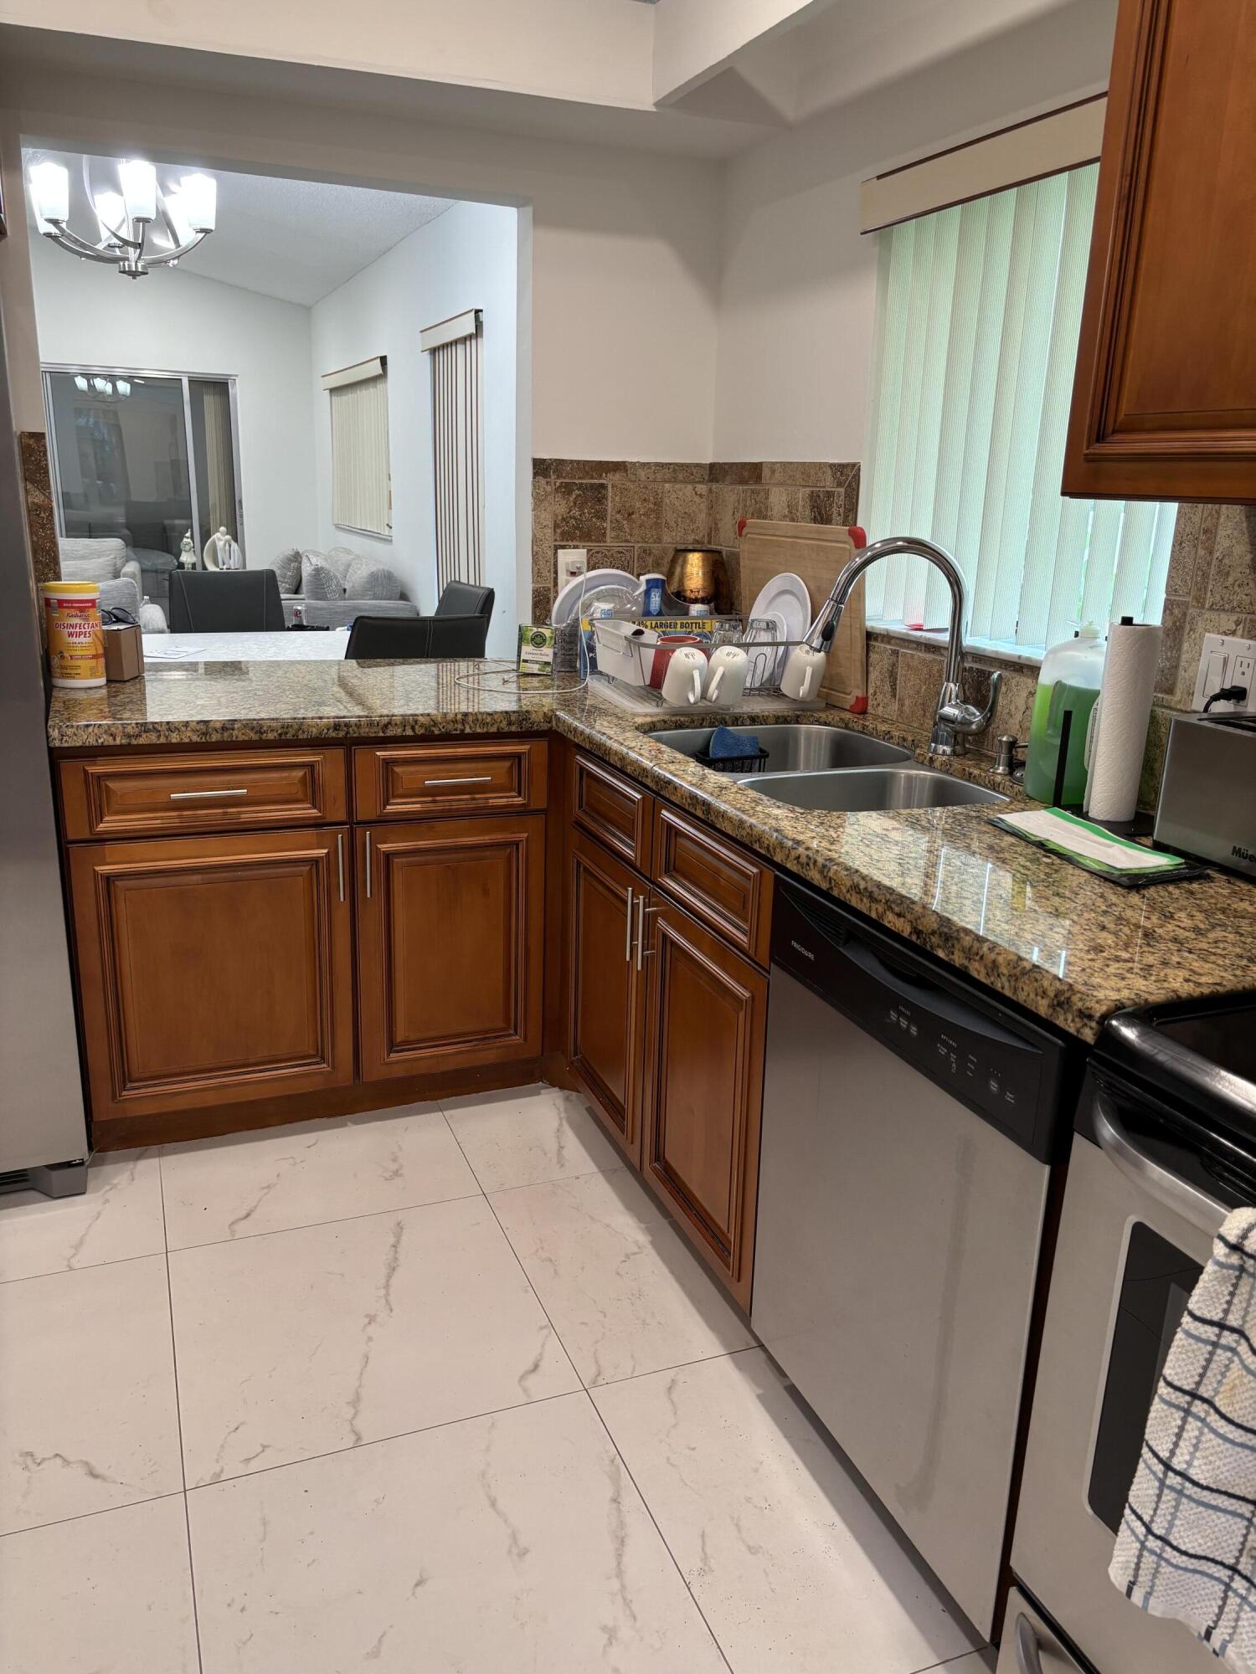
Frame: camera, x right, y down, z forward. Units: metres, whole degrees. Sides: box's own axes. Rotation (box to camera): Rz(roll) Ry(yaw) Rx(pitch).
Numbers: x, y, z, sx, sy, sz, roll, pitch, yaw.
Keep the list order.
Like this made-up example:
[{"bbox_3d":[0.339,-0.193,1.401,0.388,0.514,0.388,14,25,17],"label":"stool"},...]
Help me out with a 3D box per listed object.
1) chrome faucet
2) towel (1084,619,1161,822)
[{"bbox_3d":[0.498,-0.335,2.264,0.310,0.395,0.165,-1,16,-9],"label":"chrome faucet"},{"bbox_3d":[0.737,-0.168,1.859,0.077,0.280,0.077,2,16,0],"label":"towel"}]

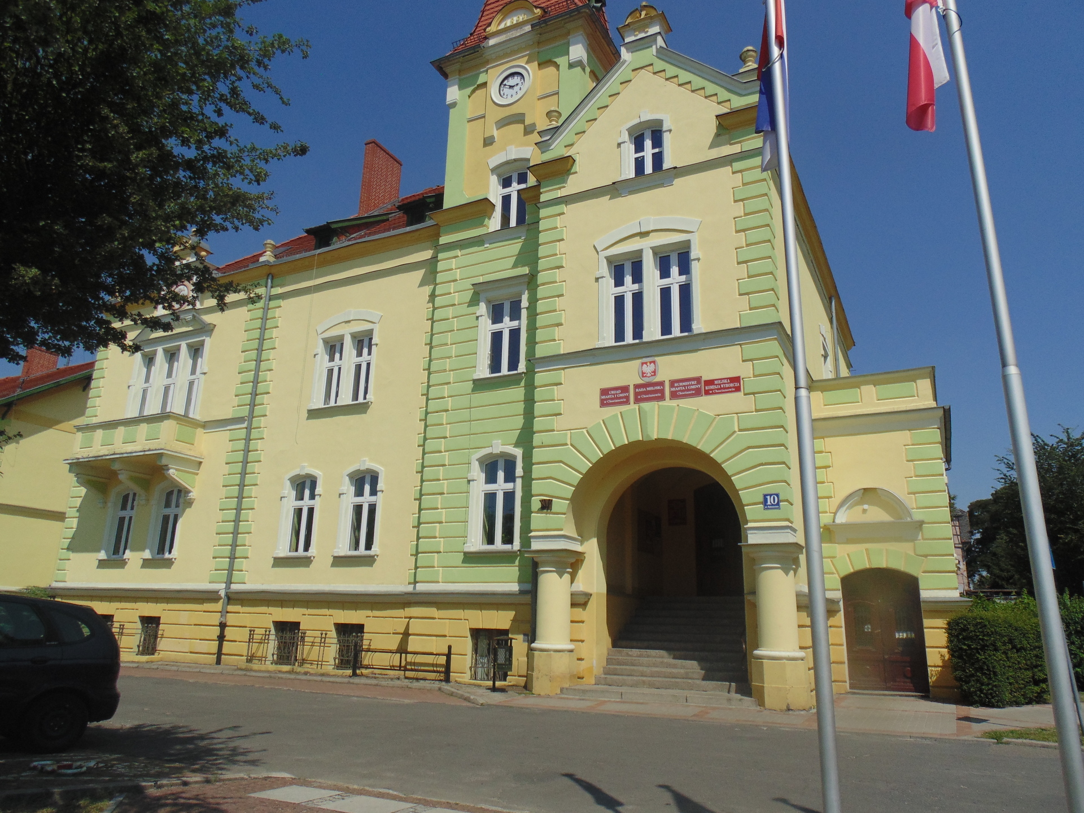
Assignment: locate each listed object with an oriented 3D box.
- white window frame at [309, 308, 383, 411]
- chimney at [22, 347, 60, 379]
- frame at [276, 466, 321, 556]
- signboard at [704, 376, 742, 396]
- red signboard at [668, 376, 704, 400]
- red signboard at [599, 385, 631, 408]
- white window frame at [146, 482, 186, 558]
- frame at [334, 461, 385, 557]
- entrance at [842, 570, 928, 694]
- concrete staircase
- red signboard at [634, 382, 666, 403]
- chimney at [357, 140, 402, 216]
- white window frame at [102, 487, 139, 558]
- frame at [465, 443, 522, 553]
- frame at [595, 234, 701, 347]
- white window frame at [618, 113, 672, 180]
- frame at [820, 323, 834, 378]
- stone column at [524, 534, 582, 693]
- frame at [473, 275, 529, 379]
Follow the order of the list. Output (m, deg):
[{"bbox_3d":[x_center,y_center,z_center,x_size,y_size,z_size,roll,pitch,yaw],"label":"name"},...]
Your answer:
[{"bbox_3d":[-5.672,-1.383,21.678,2.441,2.943,0.320,-7,-18,26],"label":"white window frame"},{"bbox_3d":[-28.677,-2.258,43.019,0.640,1.850,1.470,-7,-18,27],"label":"chimney"},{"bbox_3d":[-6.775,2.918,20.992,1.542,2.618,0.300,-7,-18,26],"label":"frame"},{"bbox_3d":[3.715,-0.417,15.465,0.756,0.334,0.030,-7,-18,27],"label":"signboard"},{"bbox_3d":[3.035,-0.381,15.821,0.709,0.448,0.030,-7,-18,27],"label":"red signboard"},{"bbox_3d":[1.611,-0.216,16.540,0.705,0.439,0.030,-7,-18,27],"label":"red signboard"},{"bbox_3d":[-12.096,3.600,24.297,1.594,2.615,0.250,-7,-18,27],"label":"white window frame"},{"bbox_3d":[-5.009,2.807,20.918,1.596,2.660,0.250,-7,-18,27],"label":"frame"},{"bbox_3d":[7.527,4.926,16.581,1.613,2.646,0.400,-7,-18,26],"label":"entrance"},{"bbox_3d":[2.983,5.008,15.959,3.764,2.016,4.287,-7,-18,26],"label":"concrete staircase"},{"bbox_3d":[2.322,-0.301,16.182,0.706,0.441,0.030,-7,-18,27],"label":"red signboard"},{"bbox_3d":[-6.221,-8.303,28.877,0.440,3.140,1.770,-7,-18,26],"label":"chimney"},{"bbox_3d":[-14.149,3.839,25.333,1.594,2.615,0.250,-7,-18,27],"label":"white window frame"},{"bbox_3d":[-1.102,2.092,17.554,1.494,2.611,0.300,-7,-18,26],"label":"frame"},{"bbox_3d":[2.387,-2.556,16.905,2.478,2.375,0.250,-7,-18,27],"label":"frame"},{"bbox_3d":[2.481,-6.233,17.937,1.357,1.726,0.250,-7,-18,27],"label":"white window frame"},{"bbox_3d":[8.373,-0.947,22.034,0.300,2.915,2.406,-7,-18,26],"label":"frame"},{"bbox_3d":[0.239,4.228,15.538,0.920,3.155,0.920,-7,-18,26],"label":"stone column"},{"bbox_3d":[-1.079,-1.944,18.689,1.656,2.561,0.350,-7,-18,26],"label":"frame"}]

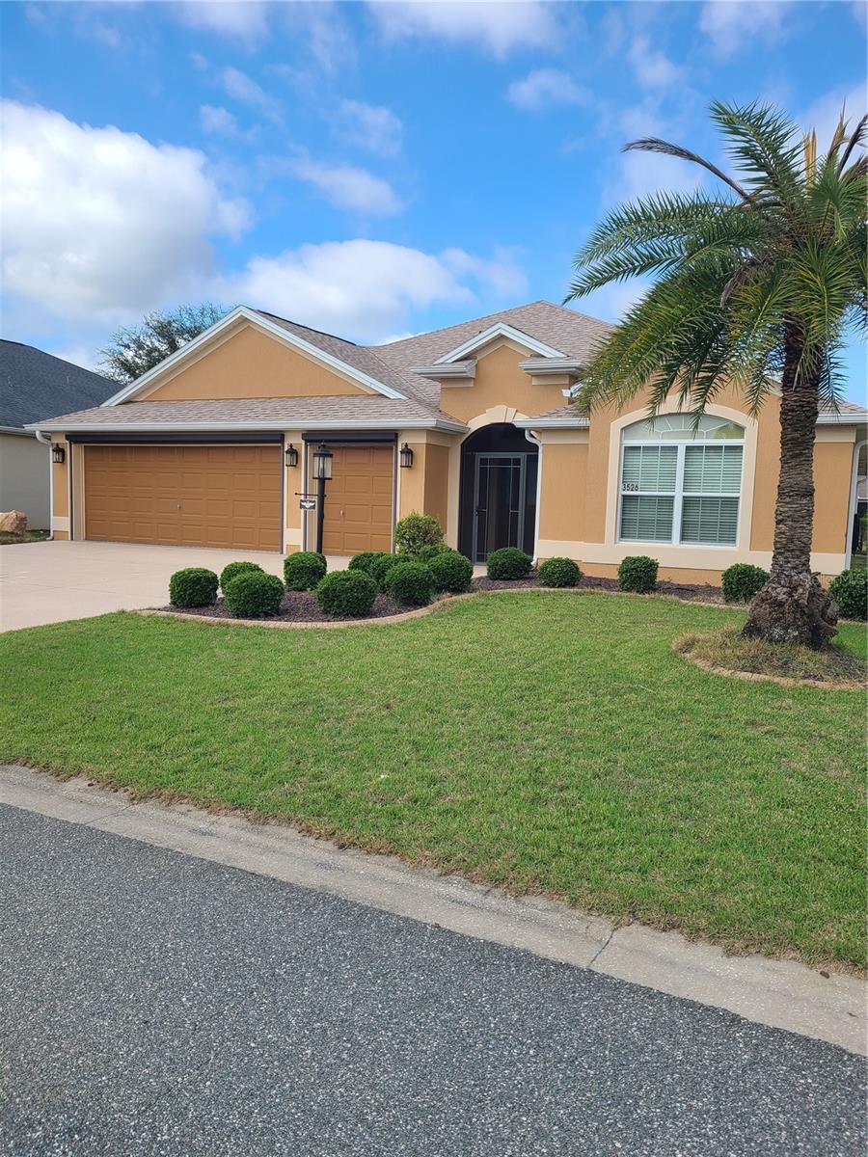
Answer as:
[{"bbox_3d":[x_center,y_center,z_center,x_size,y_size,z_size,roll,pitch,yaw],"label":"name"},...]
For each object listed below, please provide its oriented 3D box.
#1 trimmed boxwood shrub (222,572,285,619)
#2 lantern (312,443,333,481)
[{"bbox_3d":[-2.113,0.164,10.172,0.714,0.489,0.714,2,5,0],"label":"trimmed boxwood shrub"},{"bbox_3d":[-1.599,-1.678,12.400,0.265,0.550,0.265,4,6,25],"label":"lantern"}]

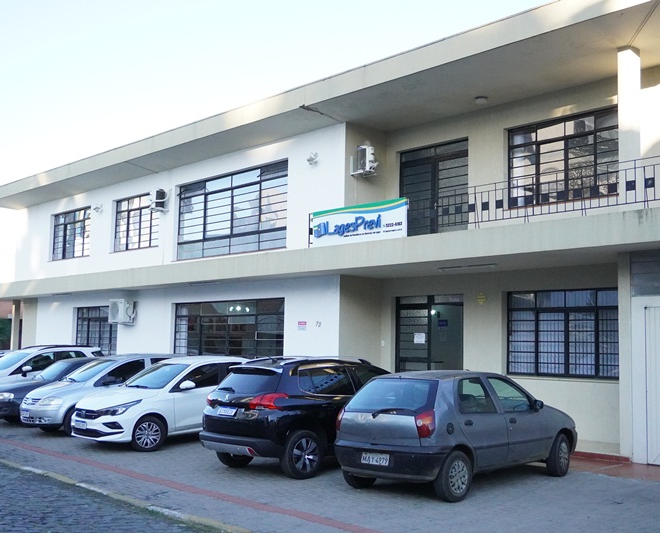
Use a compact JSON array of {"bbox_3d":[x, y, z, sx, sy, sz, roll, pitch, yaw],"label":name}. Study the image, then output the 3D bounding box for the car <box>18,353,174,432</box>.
[{"bbox_3d":[-4.177,2.518,16.498,3.820,1.540,1.660,4,-6,-40],"label":"car"}]

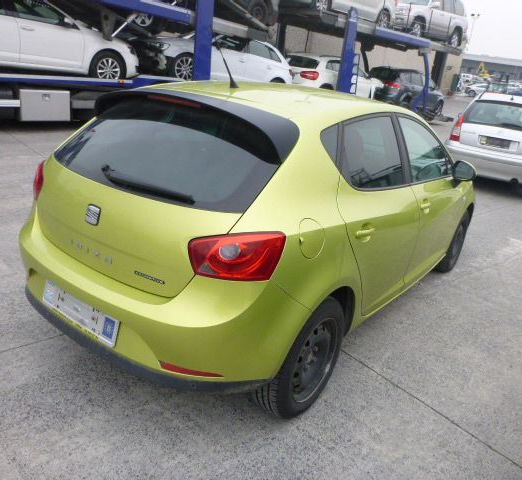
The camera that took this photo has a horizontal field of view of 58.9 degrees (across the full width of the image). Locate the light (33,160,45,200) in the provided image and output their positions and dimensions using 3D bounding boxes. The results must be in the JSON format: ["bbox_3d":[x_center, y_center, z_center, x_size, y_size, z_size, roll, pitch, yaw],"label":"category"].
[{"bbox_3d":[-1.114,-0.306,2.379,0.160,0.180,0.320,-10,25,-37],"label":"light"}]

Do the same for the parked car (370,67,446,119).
[{"bbox_3d":[5.760,-5.862,18.267,4.220,1.520,1.790,-13,27,-41],"label":"parked car"}]

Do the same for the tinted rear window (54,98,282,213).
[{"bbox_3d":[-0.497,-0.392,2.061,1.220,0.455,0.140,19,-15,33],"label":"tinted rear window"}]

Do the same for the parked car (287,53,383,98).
[{"bbox_3d":[2.380,-5.230,15.350,4.400,1.500,1.800,-14,28,-43],"label":"parked car"}]

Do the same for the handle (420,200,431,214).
[{"bbox_3d":[1.027,-0.205,2.873,0.042,0.045,0.170,19,23,33],"label":"handle"}]

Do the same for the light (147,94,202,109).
[{"bbox_3d":[-0.396,-0.627,2.088,0.340,0.027,0.030,19,23,33],"label":"light"}]

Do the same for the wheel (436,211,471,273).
[{"bbox_3d":[1.669,-0.015,4.085,0.185,0.600,0.600,19,24,33],"label":"wheel"}]

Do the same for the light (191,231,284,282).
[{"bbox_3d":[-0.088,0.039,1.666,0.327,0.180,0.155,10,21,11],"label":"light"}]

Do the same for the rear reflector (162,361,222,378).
[{"bbox_3d":[-0.259,0.500,1.746,0.253,0.034,0.035,10,21,11],"label":"rear reflector"}]

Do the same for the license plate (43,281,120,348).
[{"bbox_3d":[-0.781,0.306,1.985,0.520,0.113,0.020,19,14,33],"label":"license plate"}]

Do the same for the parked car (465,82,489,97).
[{"bbox_3d":[22.931,-15.101,47.000,4.200,1.460,1.770,7,20,4],"label":"parked car"}]

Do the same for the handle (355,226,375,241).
[{"bbox_3d":[0.499,-0.031,2.185,0.042,0.047,0.175,19,23,33],"label":"handle"}]

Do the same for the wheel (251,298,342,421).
[{"bbox_3d":[0.191,0.536,2.192,0.185,0.600,0.600,19,24,33],"label":"wheel"}]

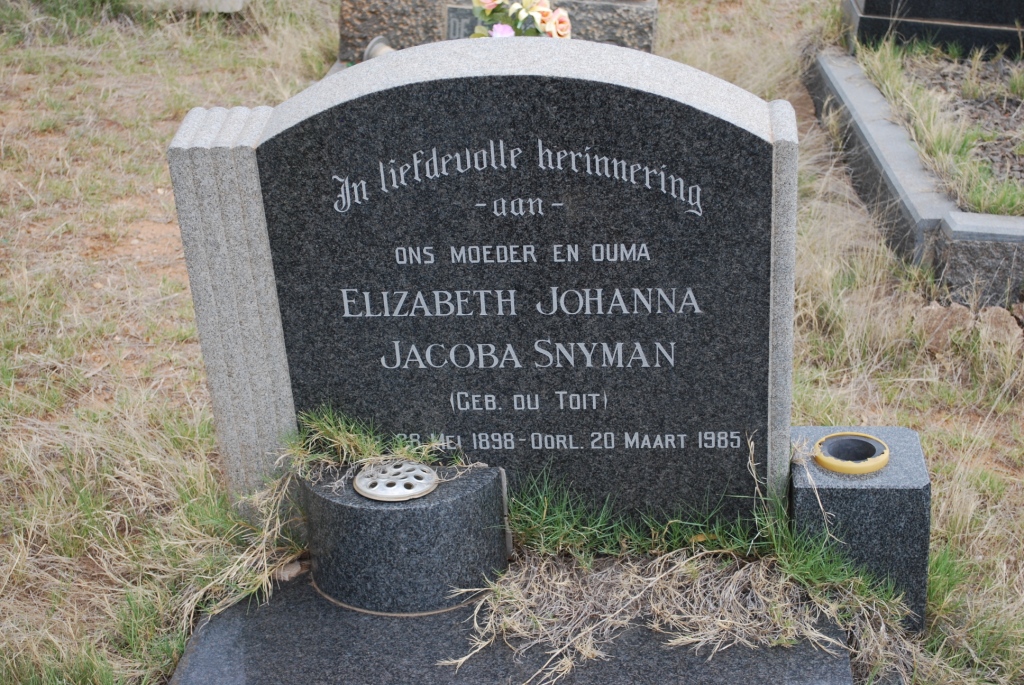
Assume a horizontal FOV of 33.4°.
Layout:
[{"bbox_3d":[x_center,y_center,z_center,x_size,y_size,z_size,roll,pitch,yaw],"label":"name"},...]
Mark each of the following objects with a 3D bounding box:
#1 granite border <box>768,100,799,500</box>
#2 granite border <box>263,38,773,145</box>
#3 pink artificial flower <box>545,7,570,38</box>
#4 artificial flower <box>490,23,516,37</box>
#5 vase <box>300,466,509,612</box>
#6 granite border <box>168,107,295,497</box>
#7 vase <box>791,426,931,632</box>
[{"bbox_3d":[0.339,-0.015,2.151,0.029,0.572,0.105,0,31,7],"label":"granite border"},{"bbox_3d":[0.000,-0.297,2.025,0.613,0.095,0.105,0,31,7],"label":"granite border"},{"bbox_3d":[0.096,-0.672,3.600,0.058,0.068,0.055,-11,32,-13],"label":"pink artificial flower"},{"bbox_3d":[-0.018,-0.653,3.600,0.057,0.048,0.055,-3,31,0],"label":"artificial flower"},{"bbox_3d":[-0.143,0.254,2.175,0.263,0.173,0.095,0,31,7],"label":"vase"},{"bbox_3d":[-0.337,-0.019,2.237,0.107,0.575,0.105,0,31,7],"label":"granite border"},{"bbox_3d":[0.447,0.242,2.223,0.163,0.228,0.139,0,31,7],"label":"vase"}]

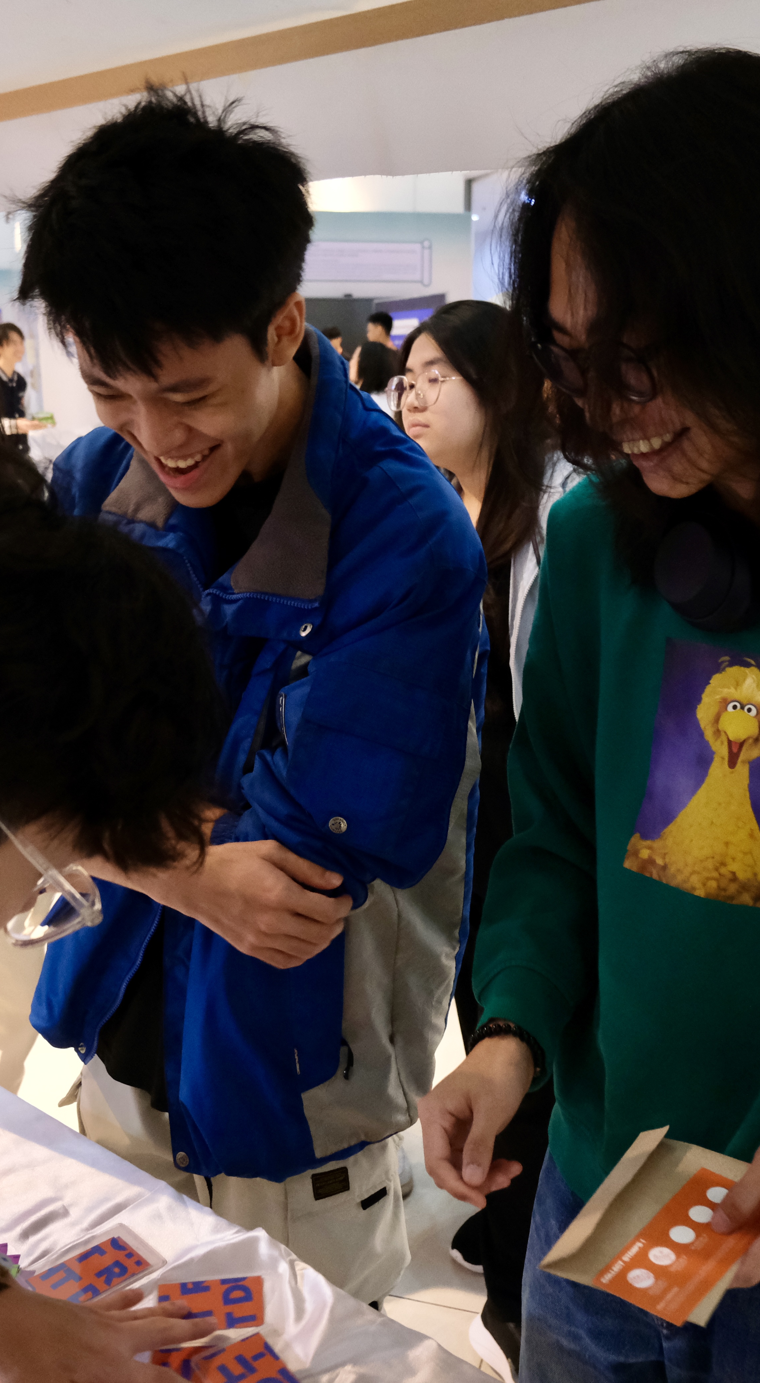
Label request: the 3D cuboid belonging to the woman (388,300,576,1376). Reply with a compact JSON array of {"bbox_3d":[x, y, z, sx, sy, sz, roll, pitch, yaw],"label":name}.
[{"bbox_3d":[0.157,0.224,1.978,0.320,1.580,0.430,-13,19,-40],"label":"woman"}]

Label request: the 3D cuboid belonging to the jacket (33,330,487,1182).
[{"bbox_3d":[-0.104,0.054,1.222,0.450,0.730,0.370,9,17,34],"label":"jacket"}]

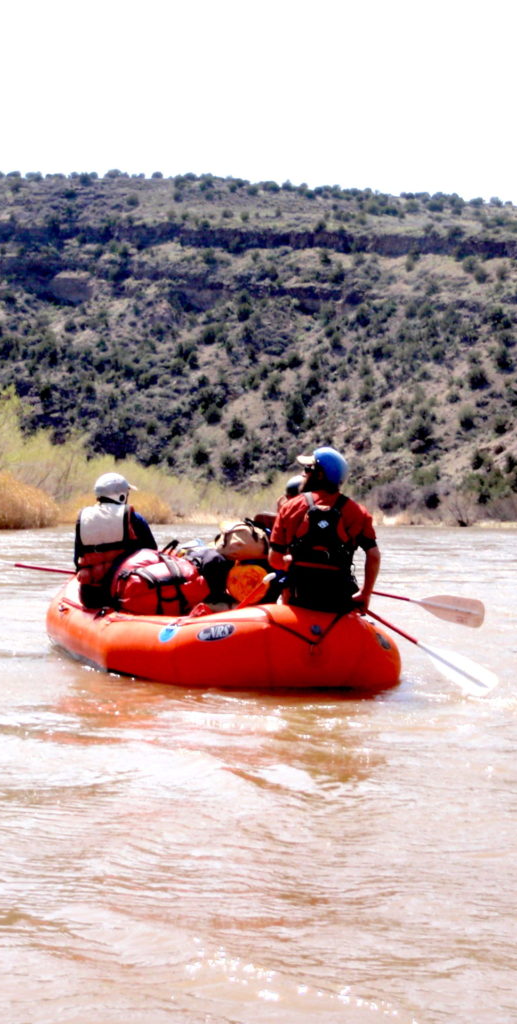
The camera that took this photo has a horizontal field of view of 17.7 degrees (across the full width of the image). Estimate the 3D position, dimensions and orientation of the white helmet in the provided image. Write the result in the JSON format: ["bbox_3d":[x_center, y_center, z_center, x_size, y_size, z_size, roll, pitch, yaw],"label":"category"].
[{"bbox_3d":[-0.963,-0.166,11.000,0.215,0.210,0.270,0,0,42],"label":"white helmet"}]

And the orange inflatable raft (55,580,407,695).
[{"bbox_3d":[-0.350,0.775,11.200,1.820,0.660,3.950,0,0,-19],"label":"orange inflatable raft"}]

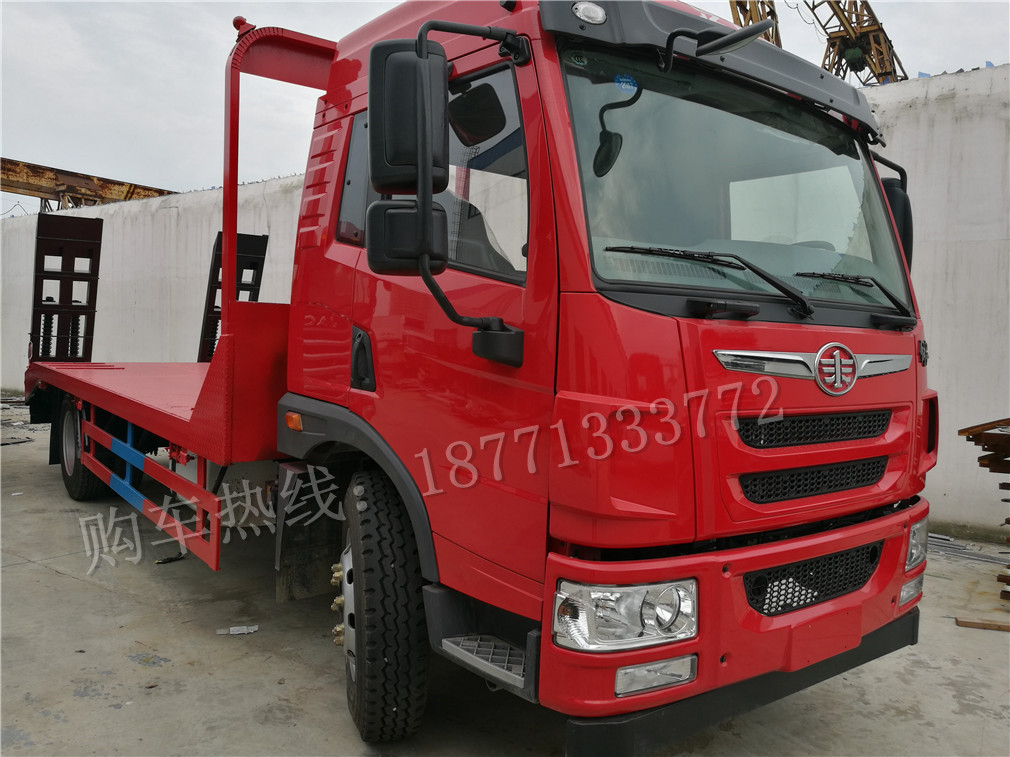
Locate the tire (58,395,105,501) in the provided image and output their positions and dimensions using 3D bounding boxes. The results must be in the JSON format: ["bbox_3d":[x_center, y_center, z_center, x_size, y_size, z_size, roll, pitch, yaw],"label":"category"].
[{"bbox_3d":[-4.000,0.607,7.517,0.275,1.040,1.040,0,4,-37],"label":"tire"}]

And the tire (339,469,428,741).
[{"bbox_3d":[-0.490,0.884,3.170,0.265,1.030,1.030,2,4,-13],"label":"tire"}]

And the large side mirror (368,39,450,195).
[{"bbox_3d":[-0.271,-0.738,2.223,0.219,0.418,0.112,1,3,-10],"label":"large side mirror"}]

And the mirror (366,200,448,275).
[{"bbox_3d":[-0.283,-0.399,2.232,0.219,0.204,0.112,1,3,-10],"label":"mirror"}]

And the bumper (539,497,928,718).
[{"bbox_3d":[1.036,0.718,2.780,2.162,0.464,0.265,0,4,-37],"label":"bumper"}]

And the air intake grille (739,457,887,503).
[{"bbox_3d":[1.082,0.346,2.717,0.908,0.107,0.061,0,4,-37],"label":"air intake grille"}]

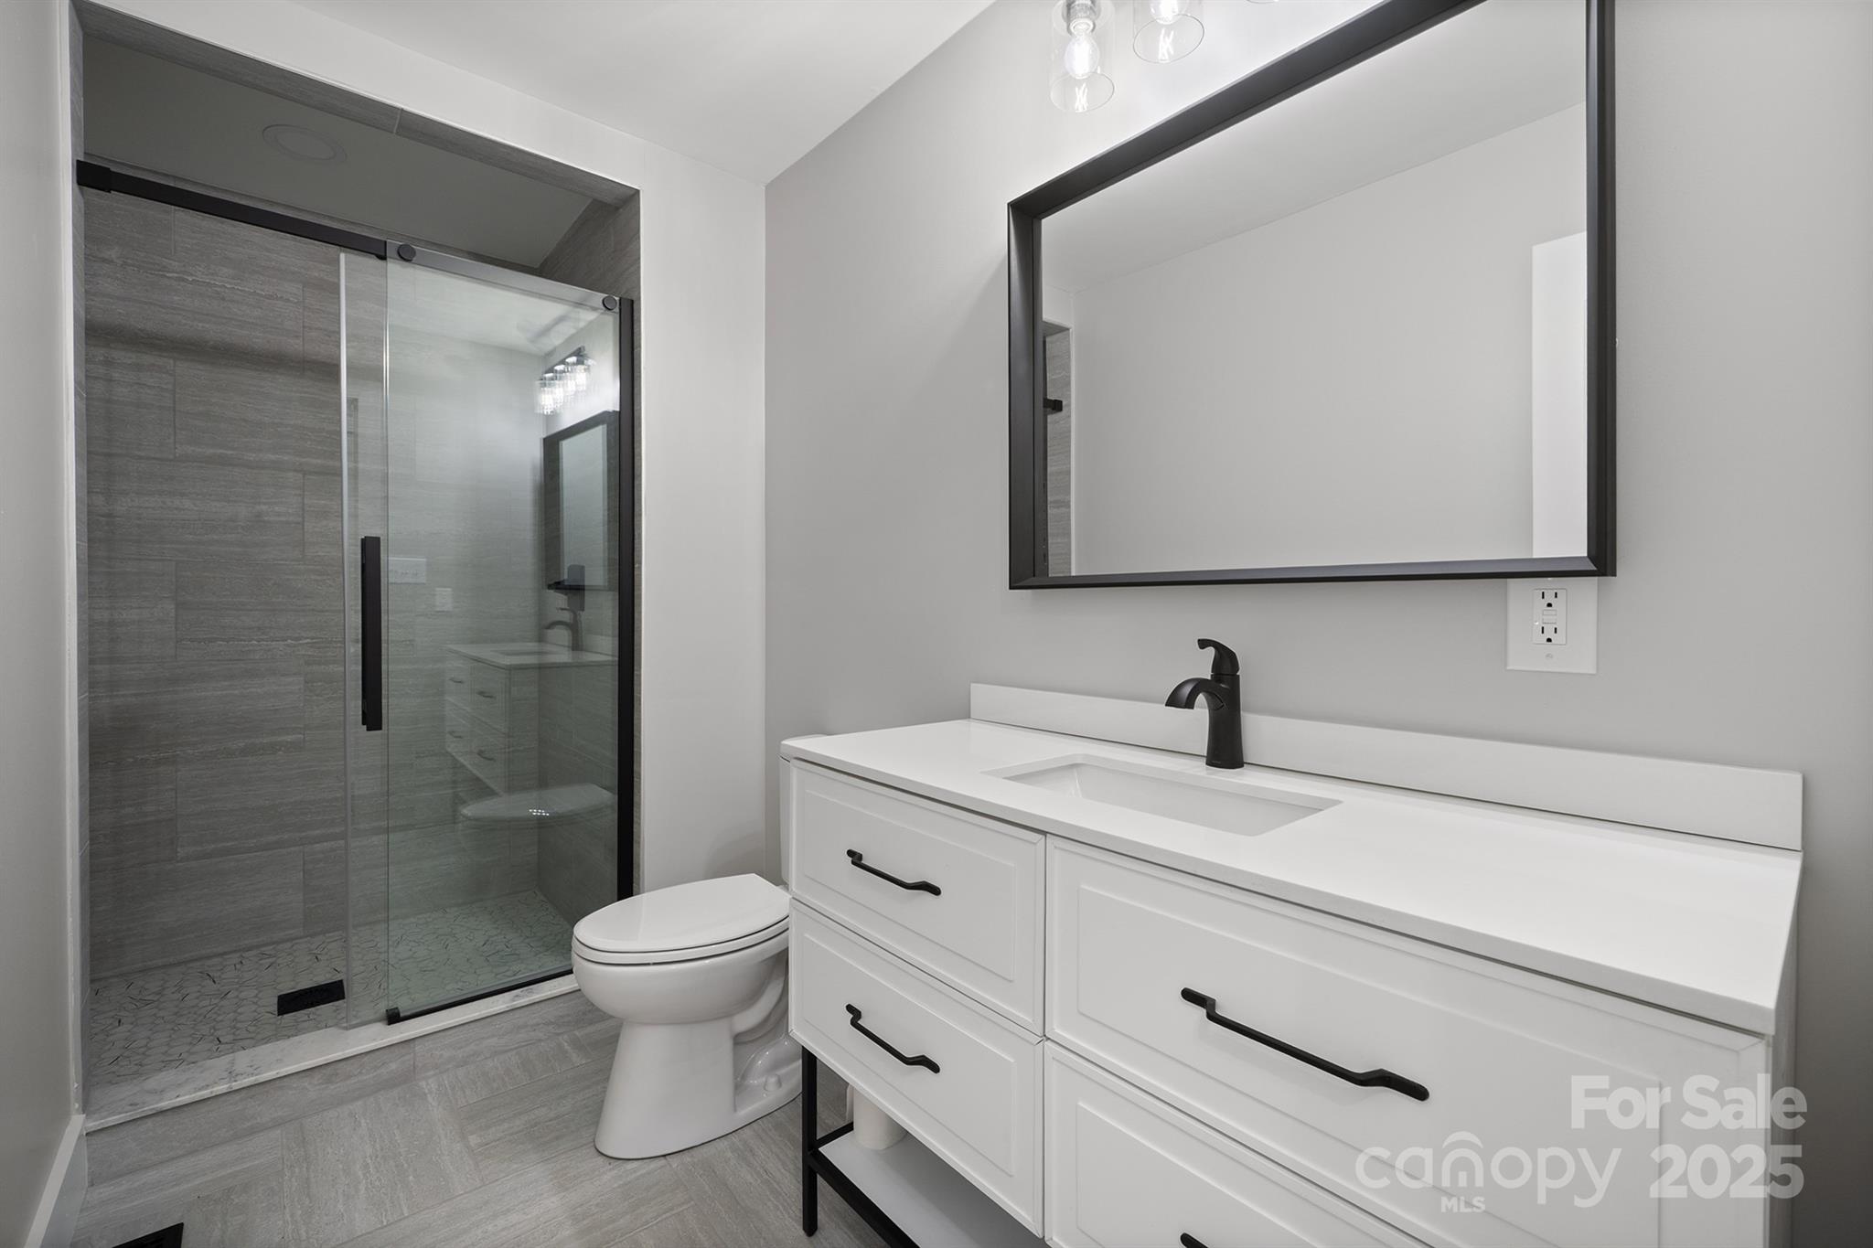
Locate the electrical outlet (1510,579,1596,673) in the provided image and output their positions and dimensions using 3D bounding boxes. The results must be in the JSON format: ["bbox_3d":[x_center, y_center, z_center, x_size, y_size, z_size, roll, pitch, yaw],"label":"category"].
[{"bbox_3d":[0.748,-0.006,0.950,0.008,0.128,0.088,0,1,-41],"label":"electrical outlet"}]

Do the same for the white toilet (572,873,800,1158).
[{"bbox_3d":[-0.399,0.652,1.706,0.750,0.715,0.440,0,1,-41],"label":"white toilet"}]

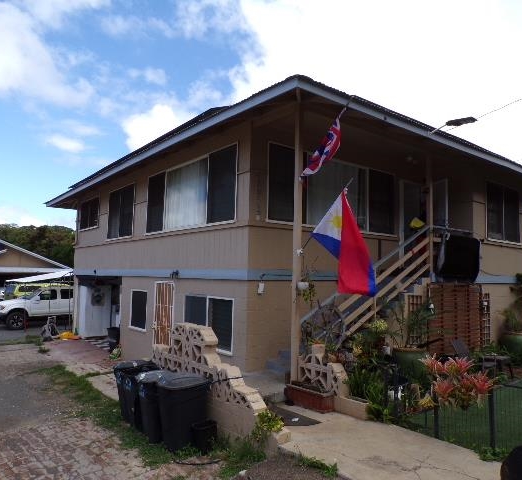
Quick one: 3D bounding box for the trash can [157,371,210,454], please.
[{"bbox_3d":[-1.151,2.405,6.250,0.790,1.010,0.610,5,-6,-37],"label":"trash can"}]

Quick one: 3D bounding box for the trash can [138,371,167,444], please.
[{"bbox_3d":[-1.495,2.433,6.693,0.780,1.010,0.600,5,-6,-37],"label":"trash can"}]

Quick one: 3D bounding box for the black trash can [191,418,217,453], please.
[{"bbox_3d":[-0.756,2.673,5.989,0.330,0.390,0.330,1,-5,0],"label":"black trash can"}]

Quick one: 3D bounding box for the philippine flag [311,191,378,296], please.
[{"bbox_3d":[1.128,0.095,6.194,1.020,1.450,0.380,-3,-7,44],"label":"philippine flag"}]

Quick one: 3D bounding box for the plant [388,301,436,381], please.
[{"bbox_3d":[2.646,1.773,7.750,0.860,1.420,0.860,5,-6,-37],"label":"plant"}]

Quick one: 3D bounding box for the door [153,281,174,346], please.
[{"bbox_3d":[-2.248,2.017,10.065,0.100,2.070,0.980,5,-6,-37],"label":"door"}]

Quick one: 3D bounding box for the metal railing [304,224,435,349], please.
[{"bbox_3d":[1.733,1.001,8.398,3.500,2.700,1.120,5,-6,-37],"label":"metal railing"}]

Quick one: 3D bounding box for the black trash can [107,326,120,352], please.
[{"bbox_3d":[-4.325,2.952,13.100,0.480,0.700,0.480,5,-6,-37],"label":"black trash can"}]

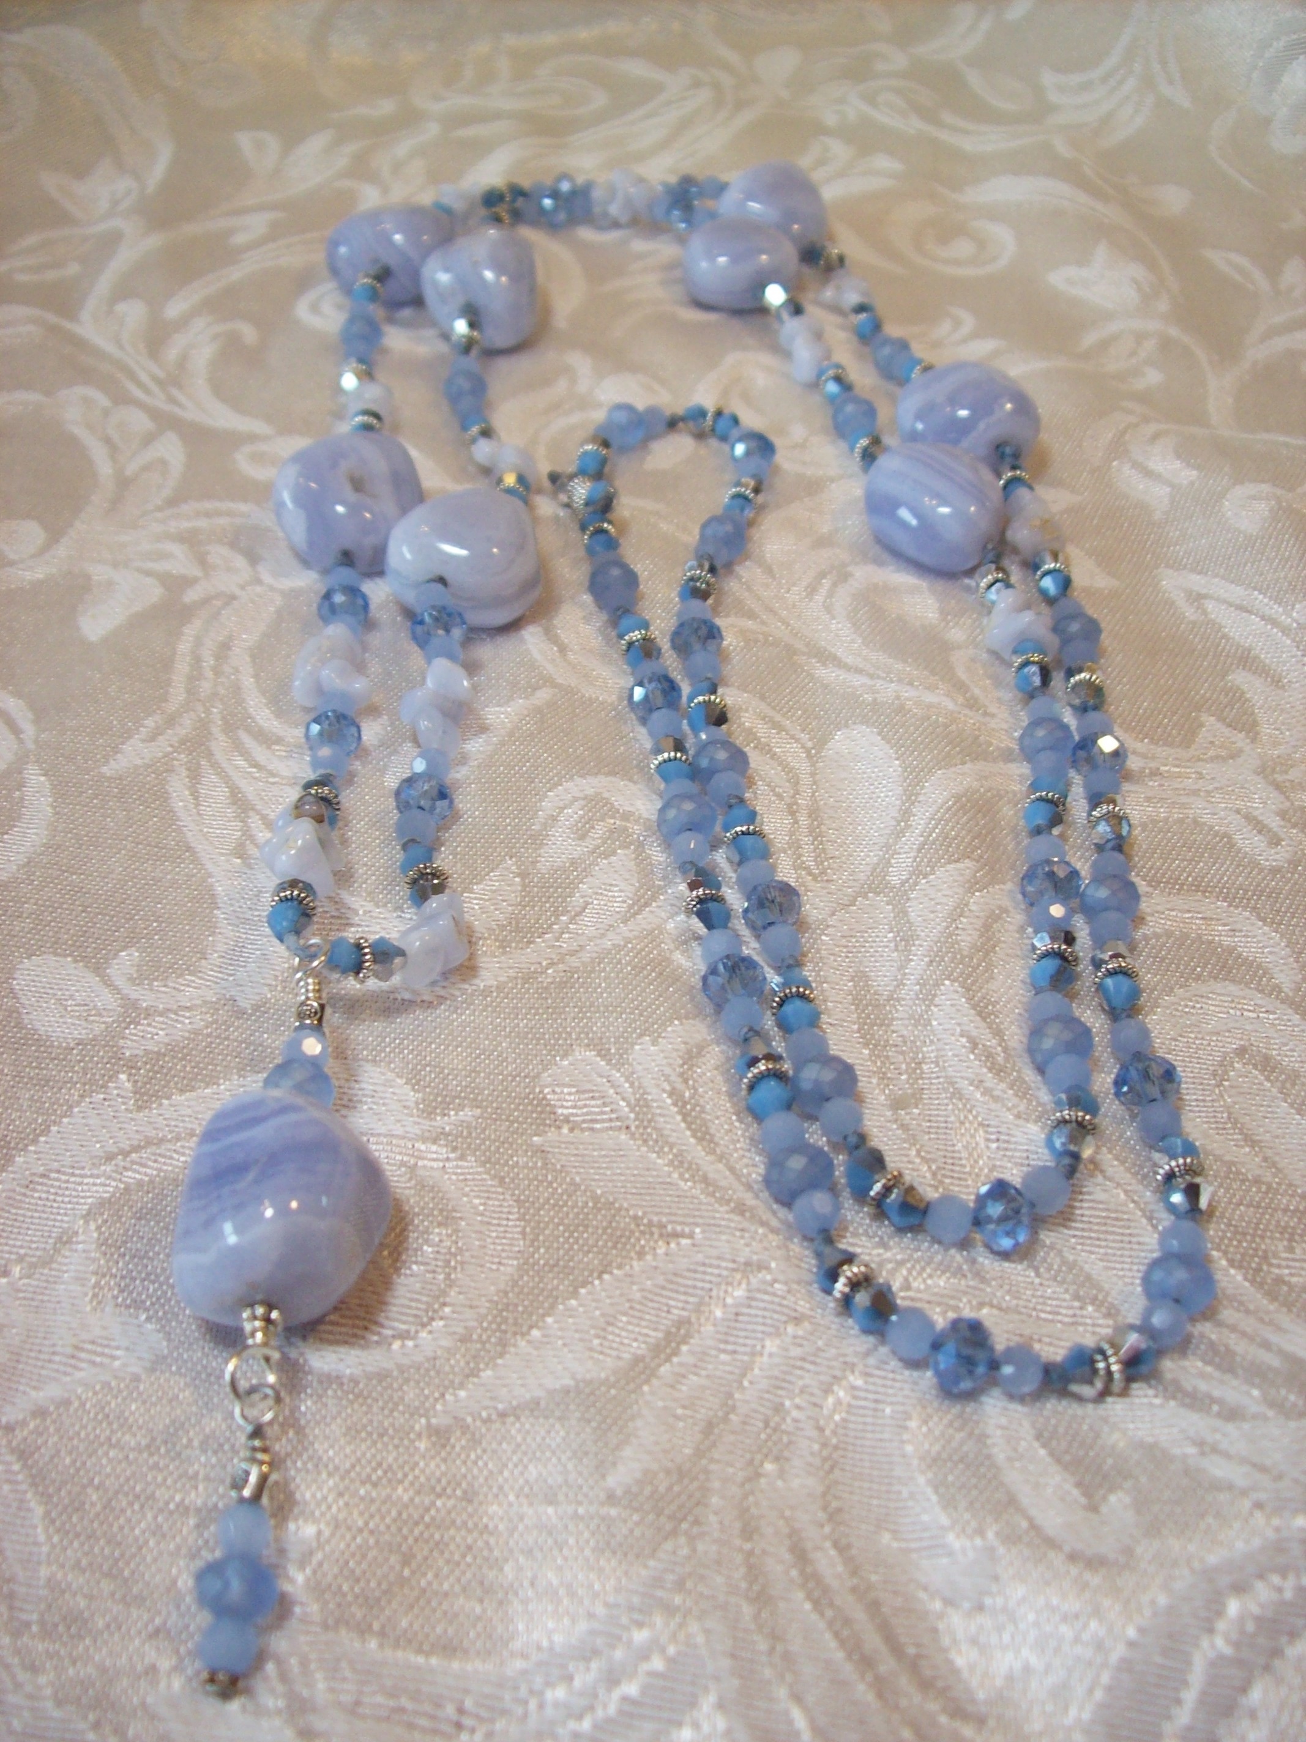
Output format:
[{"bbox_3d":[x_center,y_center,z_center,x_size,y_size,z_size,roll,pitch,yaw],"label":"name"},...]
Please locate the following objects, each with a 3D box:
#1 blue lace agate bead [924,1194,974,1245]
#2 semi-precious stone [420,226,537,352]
[{"bbox_3d":[0.025,0.030,0.154,0.004,0.004,0.004,0,44,0],"label":"blue lace agate bead"},{"bbox_3d":[-0.025,-0.085,0.264,0.017,0.017,0.018,0,44,0],"label":"semi-precious stone"}]

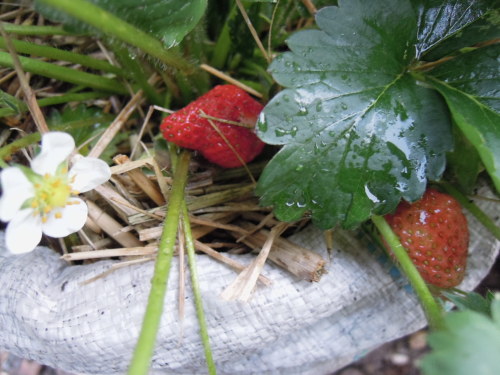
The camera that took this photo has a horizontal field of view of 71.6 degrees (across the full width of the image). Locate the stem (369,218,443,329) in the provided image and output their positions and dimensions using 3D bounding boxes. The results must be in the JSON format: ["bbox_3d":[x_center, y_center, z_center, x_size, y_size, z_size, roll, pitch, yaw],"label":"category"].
[{"bbox_3d":[0.056,0.029,0.128,0.005,0.005,0.045,-23,64,0],"label":"stem"}]

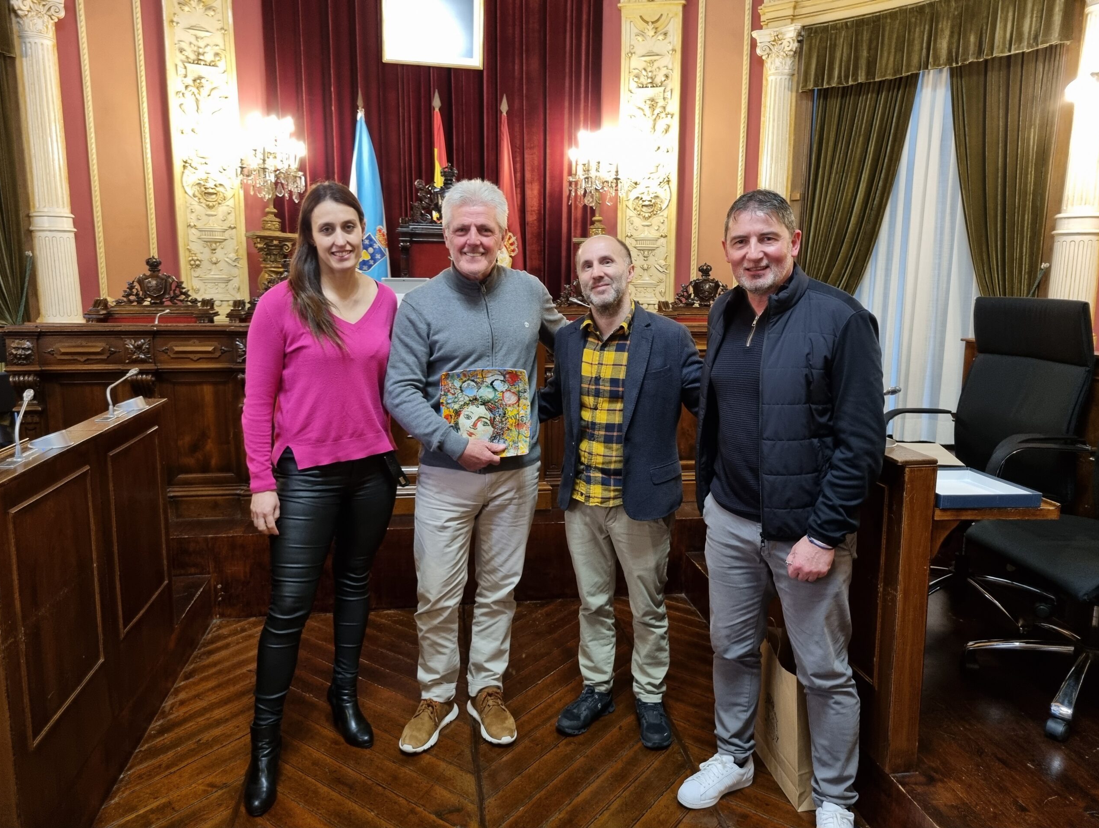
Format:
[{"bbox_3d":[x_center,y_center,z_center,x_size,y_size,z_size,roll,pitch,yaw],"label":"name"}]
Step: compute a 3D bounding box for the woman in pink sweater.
[{"bbox_3d":[-0.687,0.215,2.484,0.500,1.775,0.440,-2,9,-13],"label":"woman in pink sweater"}]

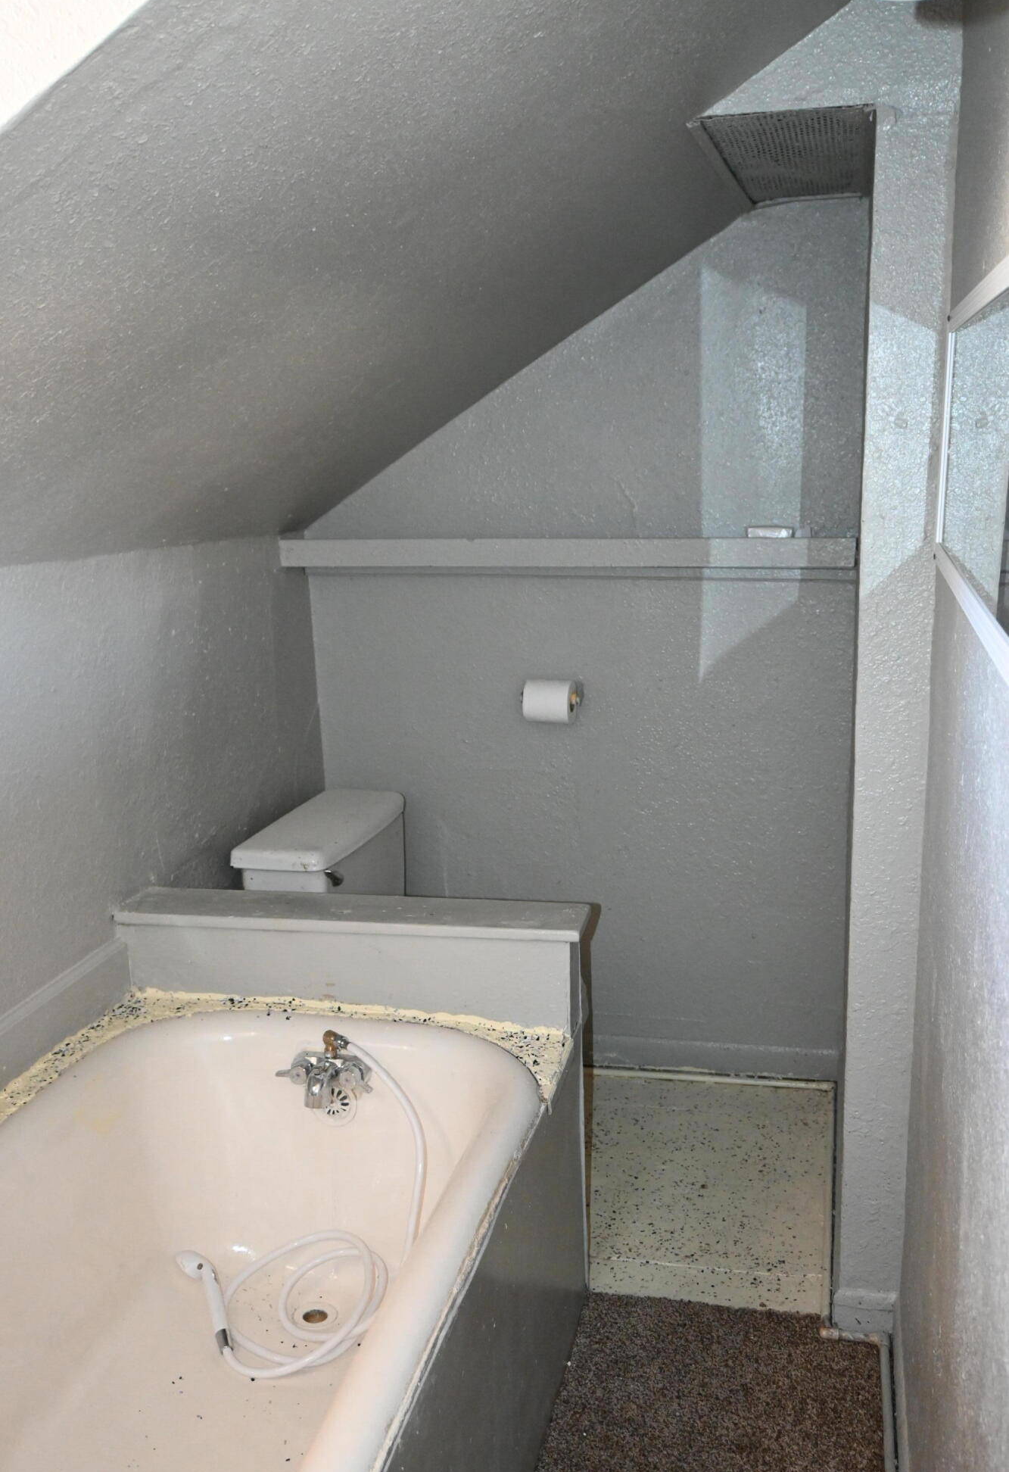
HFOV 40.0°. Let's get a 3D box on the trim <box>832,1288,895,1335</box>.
[{"bbox_3d":[0.648,1.037,2.496,0.103,0.074,0.018,2,13,14],"label":"trim"}]

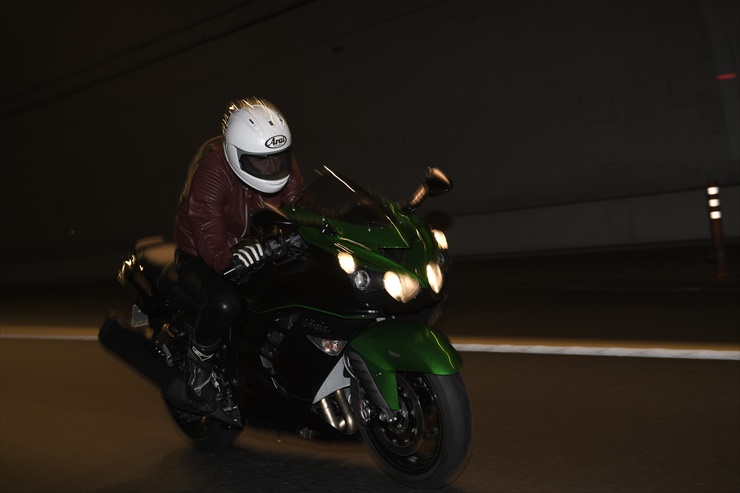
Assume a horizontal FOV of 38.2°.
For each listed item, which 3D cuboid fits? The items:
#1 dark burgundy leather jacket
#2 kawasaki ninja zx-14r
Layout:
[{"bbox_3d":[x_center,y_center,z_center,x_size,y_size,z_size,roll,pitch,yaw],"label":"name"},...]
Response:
[{"bbox_3d":[-0.514,-0.183,4.344,0.660,0.520,0.620,-8,2,-38],"label":"dark burgundy leather jacket"},{"bbox_3d":[-0.390,0.320,4.345,0.770,1.170,2.170,-14,6,-37],"label":"kawasaki ninja zx-14r"}]

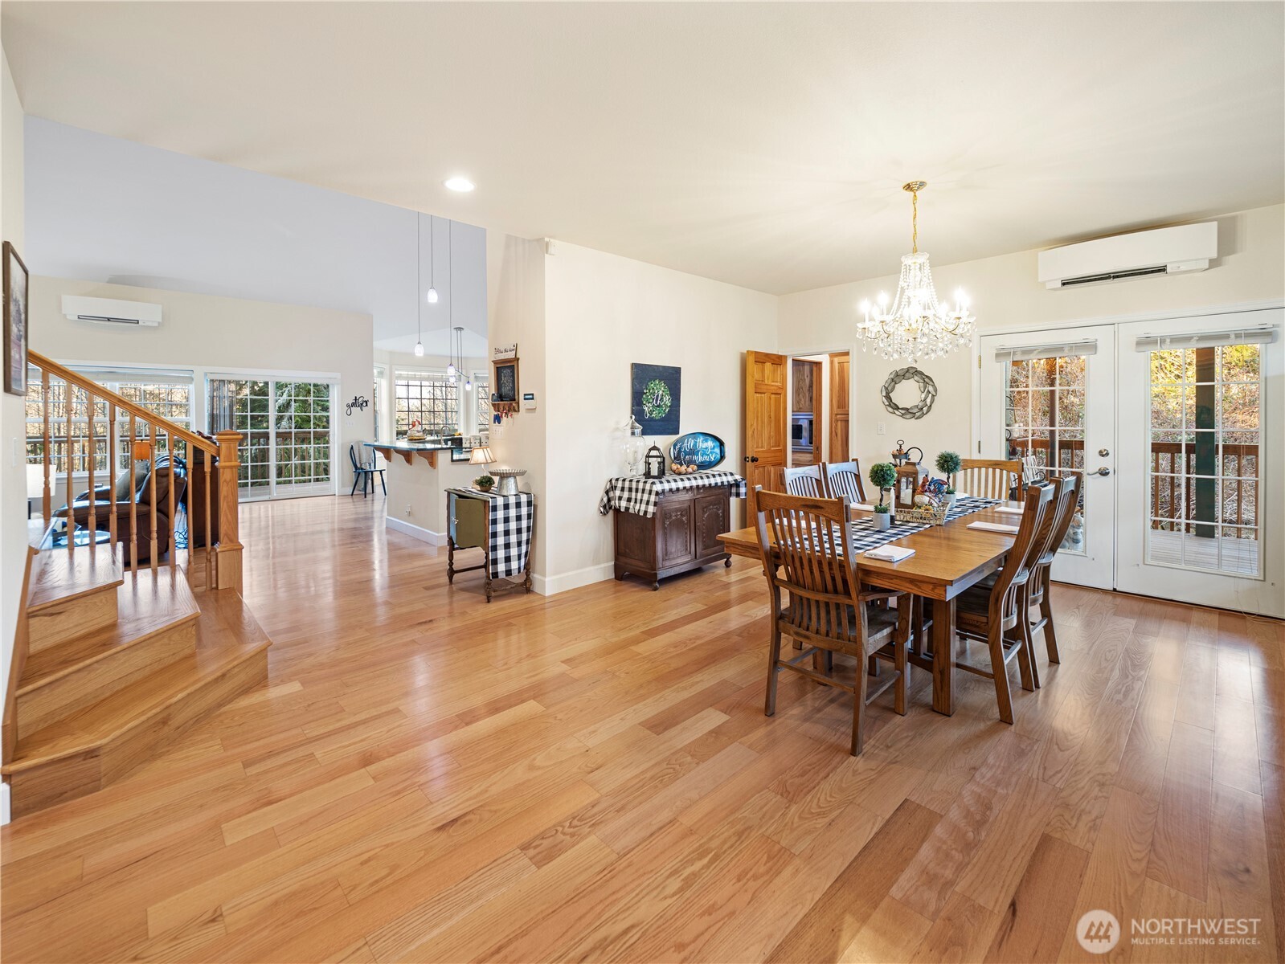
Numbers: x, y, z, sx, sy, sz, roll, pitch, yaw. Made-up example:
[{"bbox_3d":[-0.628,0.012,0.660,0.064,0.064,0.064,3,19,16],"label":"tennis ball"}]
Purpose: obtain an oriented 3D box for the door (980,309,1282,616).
[{"bbox_3d":[3.825,-0.188,4.214,1.848,2.112,0.100,6,8,43],"label":"door"}]

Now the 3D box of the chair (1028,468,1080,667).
[{"bbox_3d":[2.022,0.476,2.871,0.469,1.061,0.571,-4,6,-43],"label":"chair"}]

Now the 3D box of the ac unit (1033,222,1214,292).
[{"bbox_3d":[3.672,-1.681,3.988,0.245,0.306,0.979,-4,6,-45],"label":"ac unit"}]

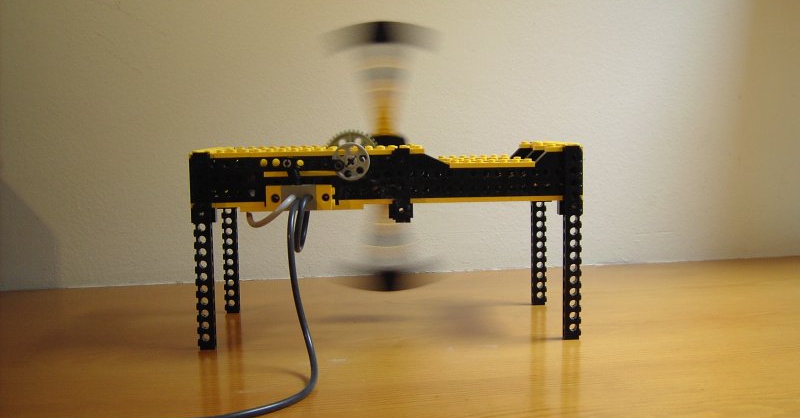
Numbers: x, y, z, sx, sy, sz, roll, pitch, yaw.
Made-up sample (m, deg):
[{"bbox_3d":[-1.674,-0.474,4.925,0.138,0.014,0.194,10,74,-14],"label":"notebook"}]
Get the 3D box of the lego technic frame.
[{"bbox_3d":[-0.009,0.019,0.573,0.250,0.129,0.112,-1,6,-2],"label":"lego technic frame"}]

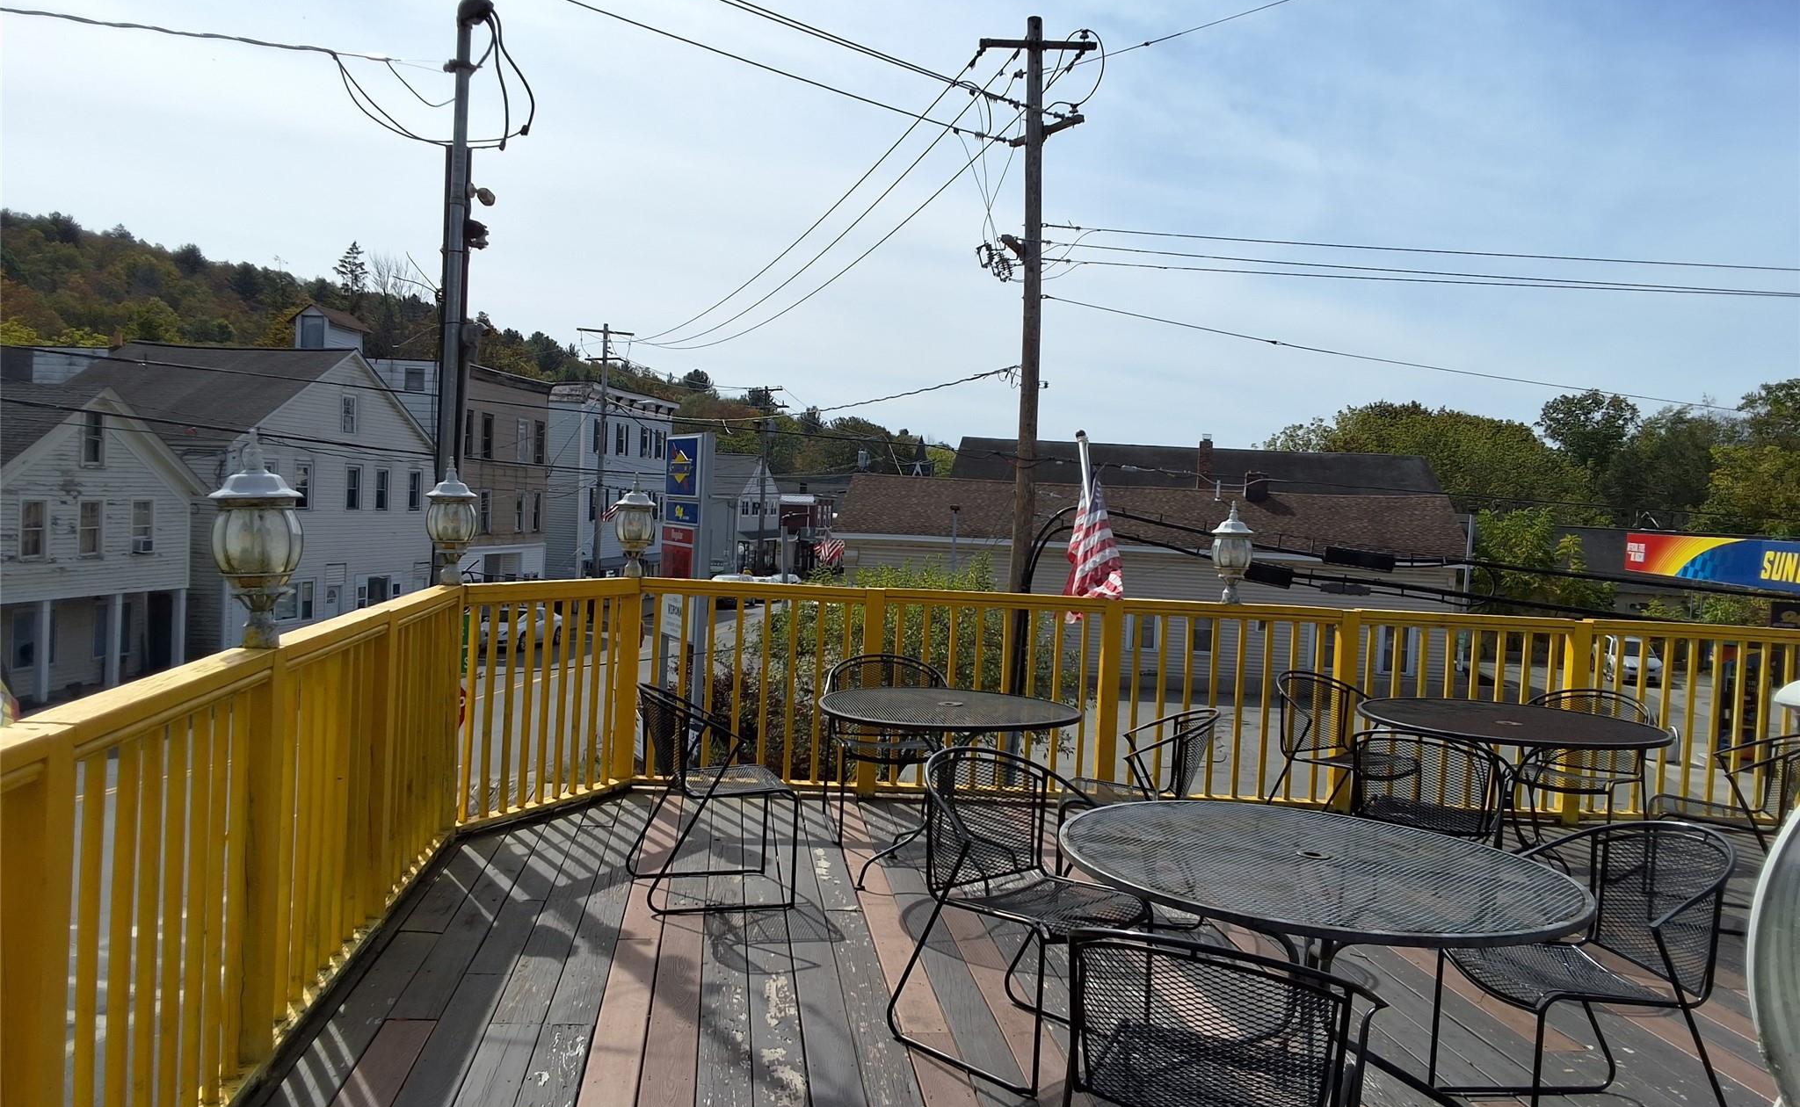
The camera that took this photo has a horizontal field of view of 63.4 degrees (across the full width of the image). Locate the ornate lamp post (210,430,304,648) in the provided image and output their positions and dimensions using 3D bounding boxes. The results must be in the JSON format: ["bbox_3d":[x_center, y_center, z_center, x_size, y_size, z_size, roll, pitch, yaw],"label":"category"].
[{"bbox_3d":[-1.611,-0.035,3.650,0.213,0.545,0.213,3,2,0],"label":"ornate lamp post"}]

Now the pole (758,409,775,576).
[{"bbox_3d":[-7.157,-2.973,76.000,1.000,10.800,0.700,3,2,0],"label":"pole"}]

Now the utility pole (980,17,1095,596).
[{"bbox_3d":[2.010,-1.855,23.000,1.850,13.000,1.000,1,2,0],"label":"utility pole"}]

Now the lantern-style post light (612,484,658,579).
[{"bbox_3d":[-1.345,-0.144,7.452,0.212,0.535,0.212,3,2,0],"label":"lantern-style post light"}]

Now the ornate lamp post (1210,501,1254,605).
[{"bbox_3d":[1.735,-0.004,7.580,0.213,0.545,0.213,3,2,0],"label":"ornate lamp post"}]

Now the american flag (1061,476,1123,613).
[{"bbox_3d":[1.042,-0.034,7.900,0.360,0.850,0.360,3,2,0],"label":"american flag"}]

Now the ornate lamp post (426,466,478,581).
[{"bbox_3d":[-1.947,-0.141,6.330,0.213,0.545,0.213,3,2,0],"label":"ornate lamp post"}]

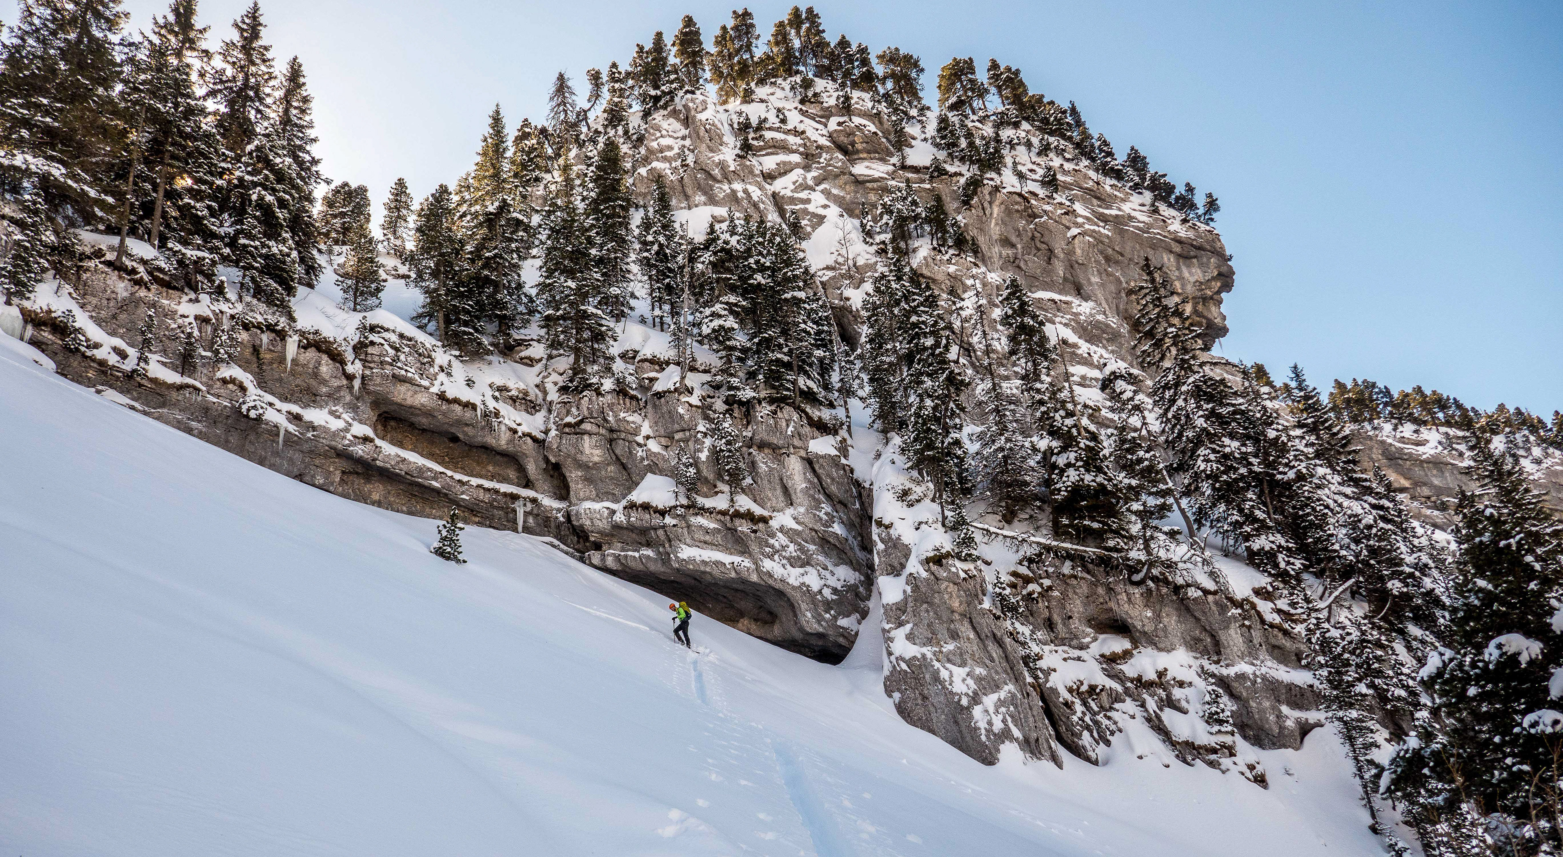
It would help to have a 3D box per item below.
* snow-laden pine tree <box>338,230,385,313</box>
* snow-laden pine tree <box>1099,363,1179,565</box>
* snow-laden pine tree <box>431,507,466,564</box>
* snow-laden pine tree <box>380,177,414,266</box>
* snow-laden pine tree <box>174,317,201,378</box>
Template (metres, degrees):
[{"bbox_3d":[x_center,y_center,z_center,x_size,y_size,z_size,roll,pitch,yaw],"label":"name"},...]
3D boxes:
[{"bbox_3d":[-24.291,-9.187,63.000,2.519,4.804,2.519,0,-12,0],"label":"snow-laden pine tree"},{"bbox_3d":[19.802,1.824,61.000,4.393,11.796,4.393,0,-12,0],"label":"snow-laden pine tree"},{"bbox_3d":[-13.442,4.343,44.000,1.419,2.246,1.419,0,-12,0],"label":"snow-laden pine tree"},{"bbox_3d":[-28.250,-15.351,80.000,2.350,6.792,2.350,0,-12,0],"label":"snow-laden pine tree"},{"bbox_3d":[-28.922,-3.996,53.000,1.118,2.965,1.118,0,-12,0],"label":"snow-laden pine tree"}]

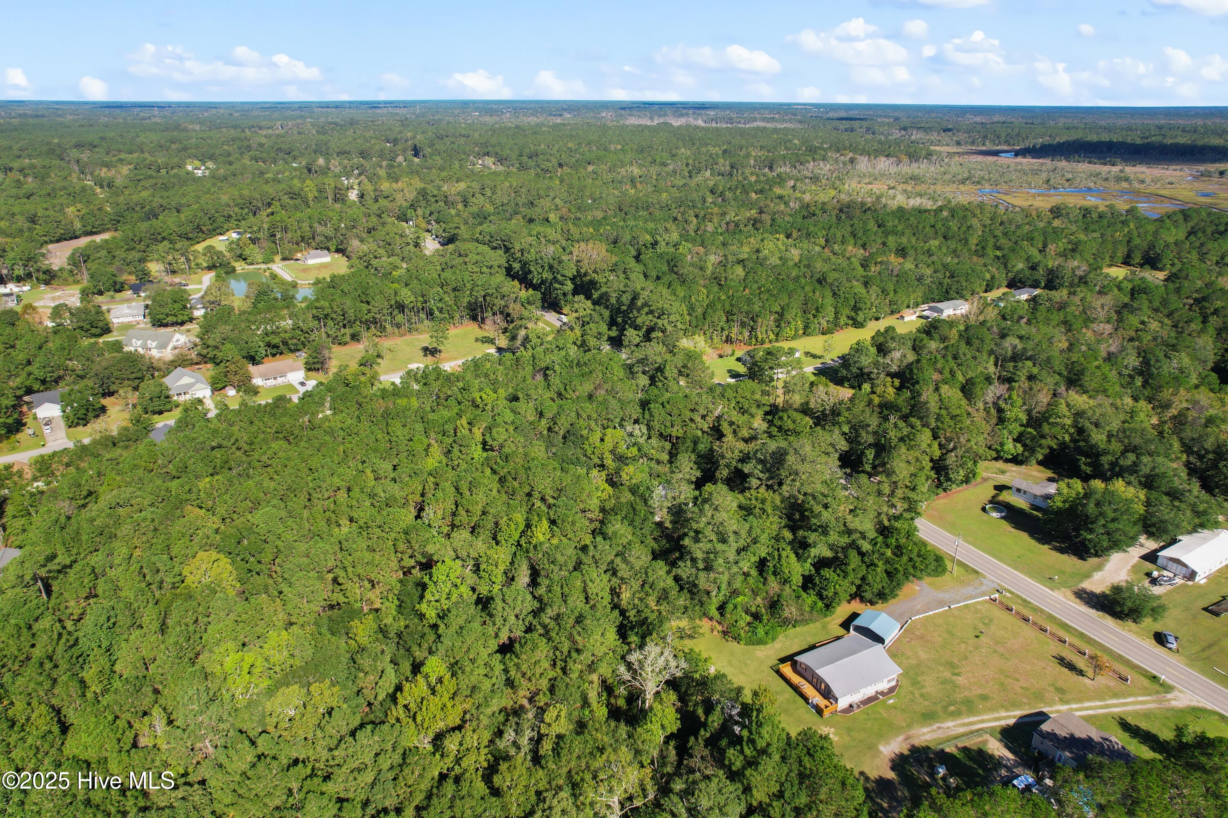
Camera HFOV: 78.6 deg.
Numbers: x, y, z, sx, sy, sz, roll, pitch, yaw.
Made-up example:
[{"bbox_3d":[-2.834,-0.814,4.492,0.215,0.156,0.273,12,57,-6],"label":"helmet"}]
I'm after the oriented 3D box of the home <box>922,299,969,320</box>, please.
[{"bbox_3d":[171.473,-52.072,385.114,20.800,4.600,9.200,-14,26,-30],"label":"home"}]

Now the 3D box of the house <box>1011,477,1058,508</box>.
[{"bbox_3d":[116.444,22.709,204.104,9.000,4.700,13.000,-18,28,-36],"label":"house"}]

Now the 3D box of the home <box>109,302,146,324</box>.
[{"bbox_3d":[-236.769,-46.950,366.089,14.000,5.800,14.000,-11,25,-26],"label":"home"}]

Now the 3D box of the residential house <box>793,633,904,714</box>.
[{"bbox_3d":[43.808,48.524,140.731,15.400,4.900,11.700,-11,25,-25],"label":"residential house"}]

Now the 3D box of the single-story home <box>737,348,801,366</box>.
[{"bbox_3d":[65.176,-22.044,311.297,25.000,4.700,8.800,-9,24,-21],"label":"single-story home"}]

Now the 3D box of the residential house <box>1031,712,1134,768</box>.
[{"bbox_3d":[77.803,56.389,123.249,10.000,4.100,13.200,-12,25,-27],"label":"residential house"}]

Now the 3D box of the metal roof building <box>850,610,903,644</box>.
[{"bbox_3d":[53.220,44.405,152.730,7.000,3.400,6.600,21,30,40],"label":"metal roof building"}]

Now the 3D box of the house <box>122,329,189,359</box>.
[{"bbox_3d":[-195.751,-29.104,320.732,23.500,8.000,12.000,6,23,14],"label":"house"}]

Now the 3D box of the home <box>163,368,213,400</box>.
[{"bbox_3d":[-156.454,-9.272,274.743,13.200,7.000,15.000,-14,27,-31],"label":"home"}]

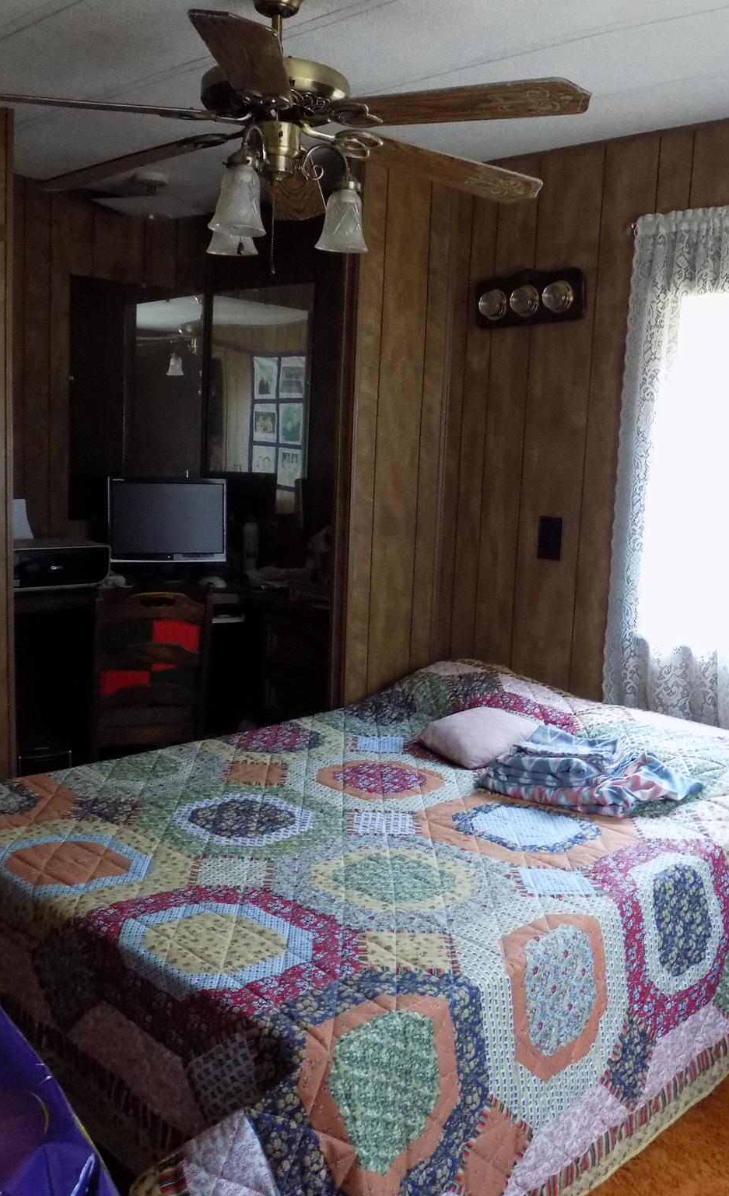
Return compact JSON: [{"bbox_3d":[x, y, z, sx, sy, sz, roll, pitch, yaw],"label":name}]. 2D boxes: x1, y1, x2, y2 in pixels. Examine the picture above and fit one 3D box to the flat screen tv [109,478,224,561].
[{"bbox_3d":[-0.764,-0.303,4.114,0.450,0.325,0.070,0,9,-16],"label":"flat screen tv"}]

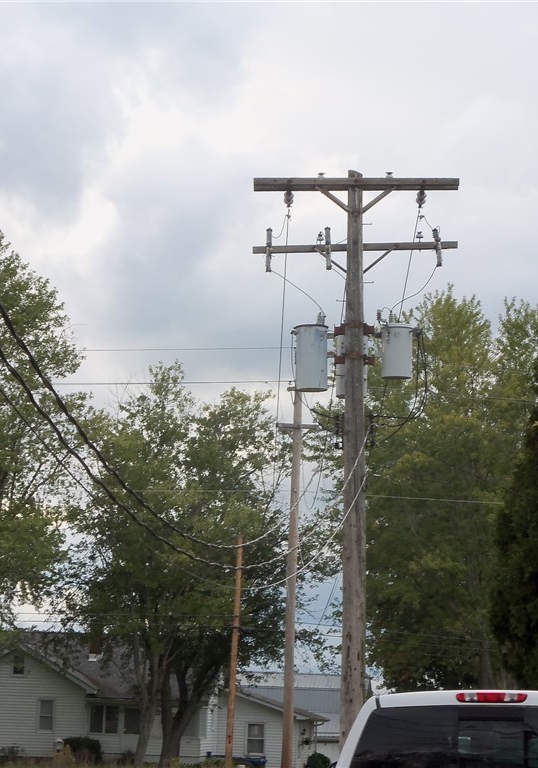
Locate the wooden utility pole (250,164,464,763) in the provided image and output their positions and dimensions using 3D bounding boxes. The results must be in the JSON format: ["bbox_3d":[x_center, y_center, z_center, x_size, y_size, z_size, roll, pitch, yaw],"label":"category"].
[{"bbox_3d":[1.263,1.706,44.621,3.020,9.657,1.100,0,-6,0],"label":"wooden utility pole"}]

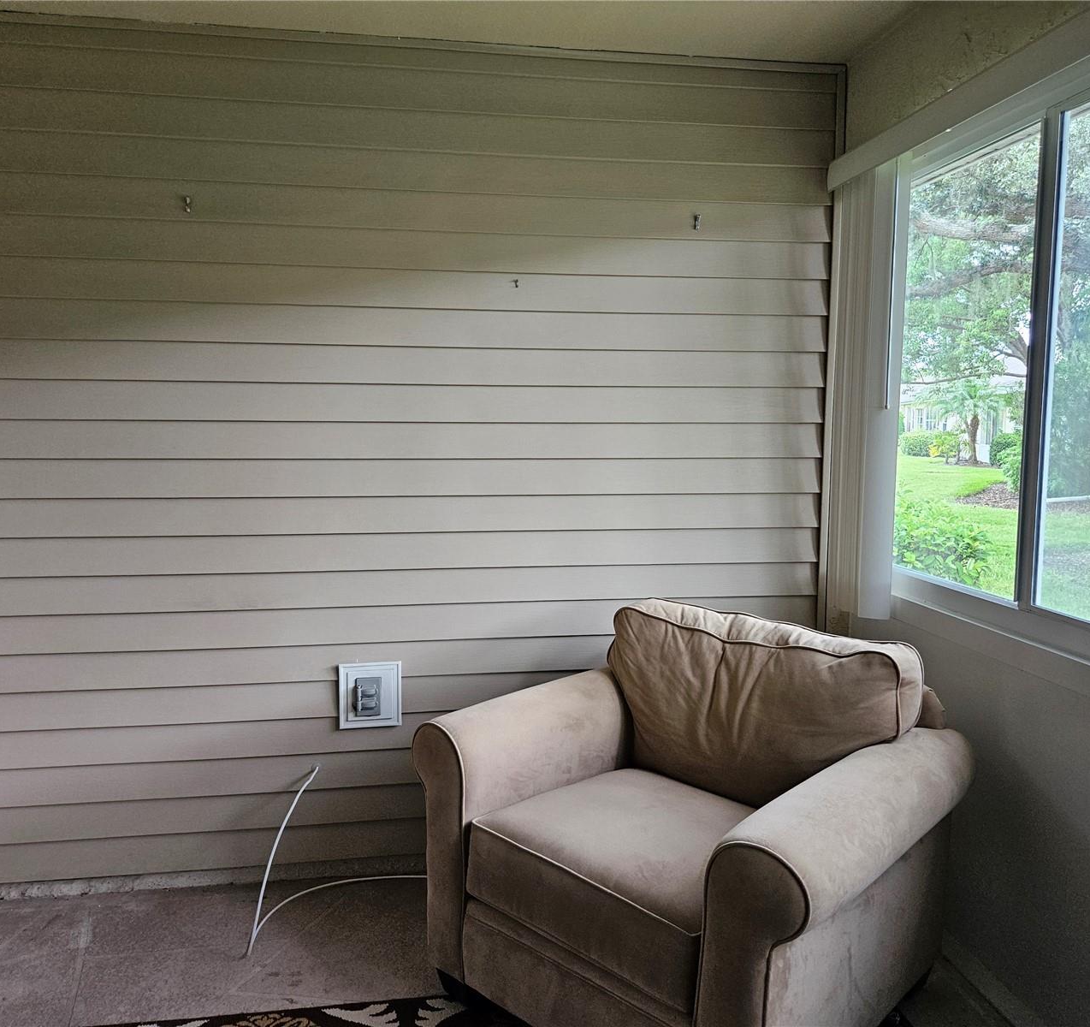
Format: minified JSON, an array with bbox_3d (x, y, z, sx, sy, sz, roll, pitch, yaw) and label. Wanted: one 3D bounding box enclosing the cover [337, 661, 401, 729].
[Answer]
[{"bbox_3d":[-0.528,0.552,2.758,0.184,0.193,0.043,-1,6,-8],"label":"cover"}]

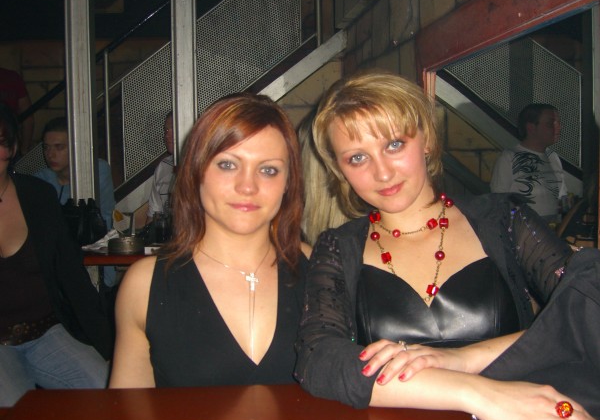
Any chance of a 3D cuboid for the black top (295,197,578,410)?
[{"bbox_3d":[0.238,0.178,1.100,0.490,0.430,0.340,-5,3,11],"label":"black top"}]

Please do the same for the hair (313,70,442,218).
[{"bbox_3d":[0.127,-0.108,1.080,0.200,0.240,0.210,-17,6,7],"label":"hair"}]

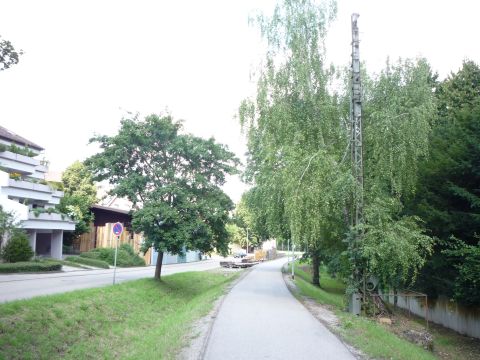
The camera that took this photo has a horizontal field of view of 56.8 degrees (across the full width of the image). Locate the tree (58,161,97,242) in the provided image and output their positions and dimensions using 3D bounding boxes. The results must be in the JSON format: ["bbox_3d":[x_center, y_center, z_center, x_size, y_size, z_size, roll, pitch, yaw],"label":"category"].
[{"bbox_3d":[-15.100,2.514,41.563,4.200,9.200,4.200,-2,-8,15],"label":"tree"}]

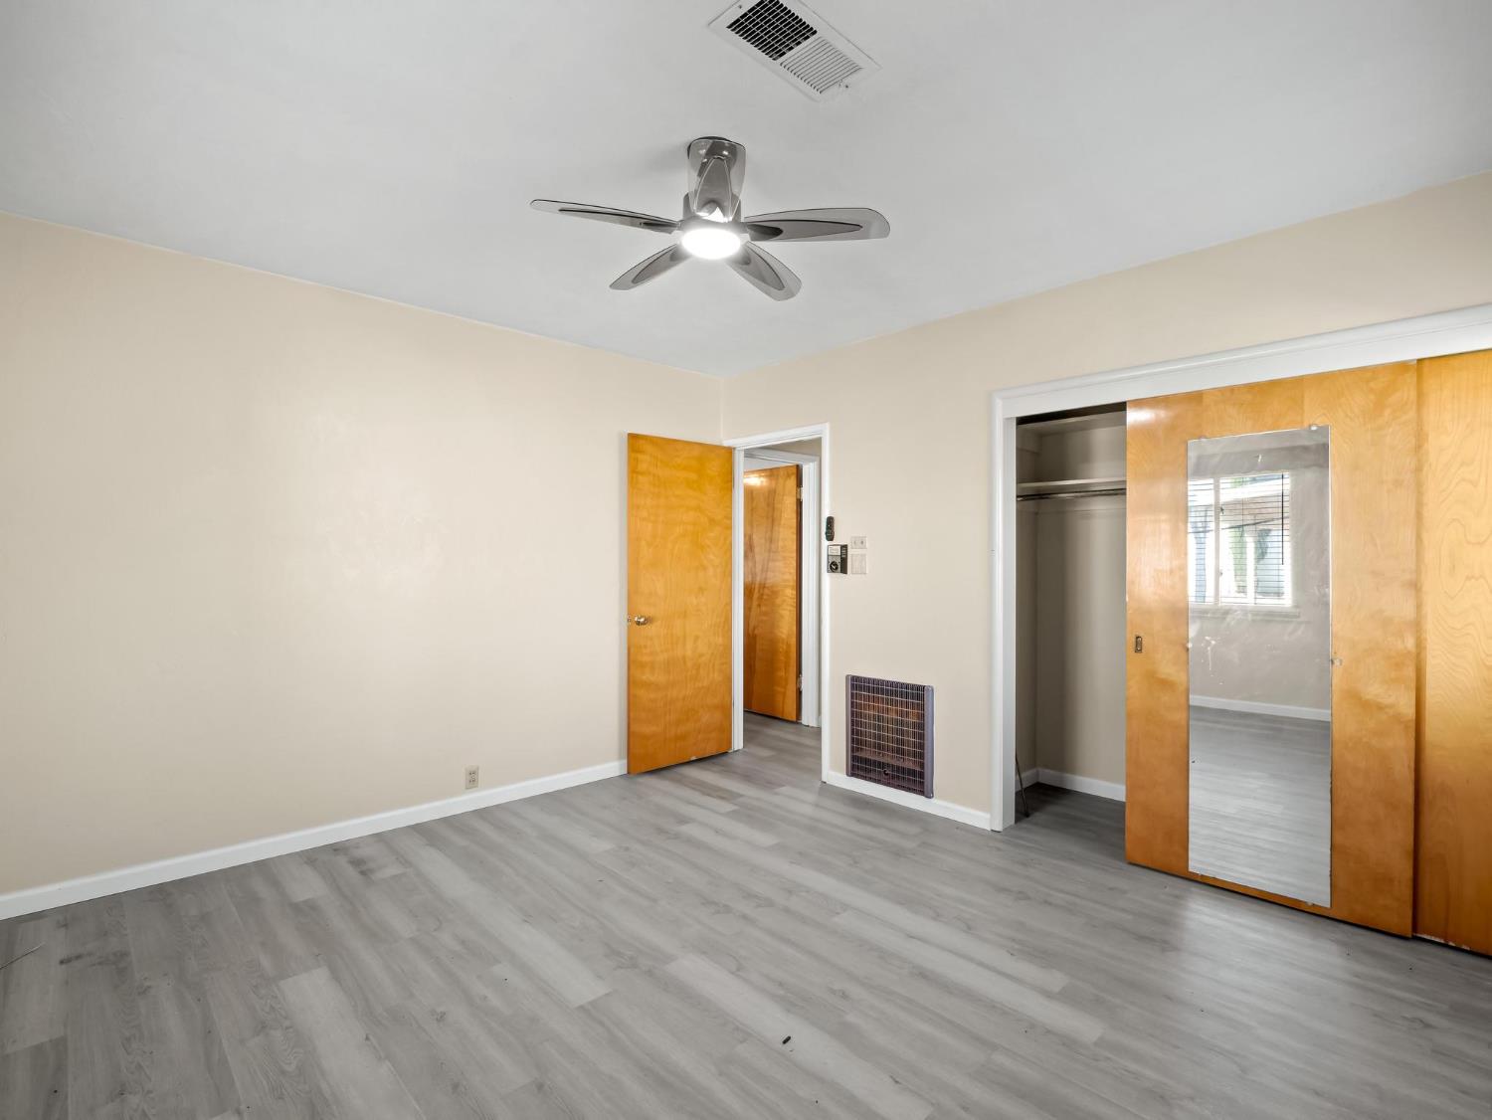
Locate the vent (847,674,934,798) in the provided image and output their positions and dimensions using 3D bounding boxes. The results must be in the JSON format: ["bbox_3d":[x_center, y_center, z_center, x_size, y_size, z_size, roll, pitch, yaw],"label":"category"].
[{"bbox_3d":[0.754,0.916,3.650,0.048,0.562,0.515,0,0,-45],"label":"vent"}]

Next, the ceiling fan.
[{"bbox_3d":[-0.085,-1.083,2.060,1.010,0.285,0.980,0,0,-5],"label":"ceiling fan"}]

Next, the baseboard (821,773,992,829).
[{"bbox_3d":[0.810,1.241,3.615,0.016,0.080,0.985,0,0,-45],"label":"baseboard"}]

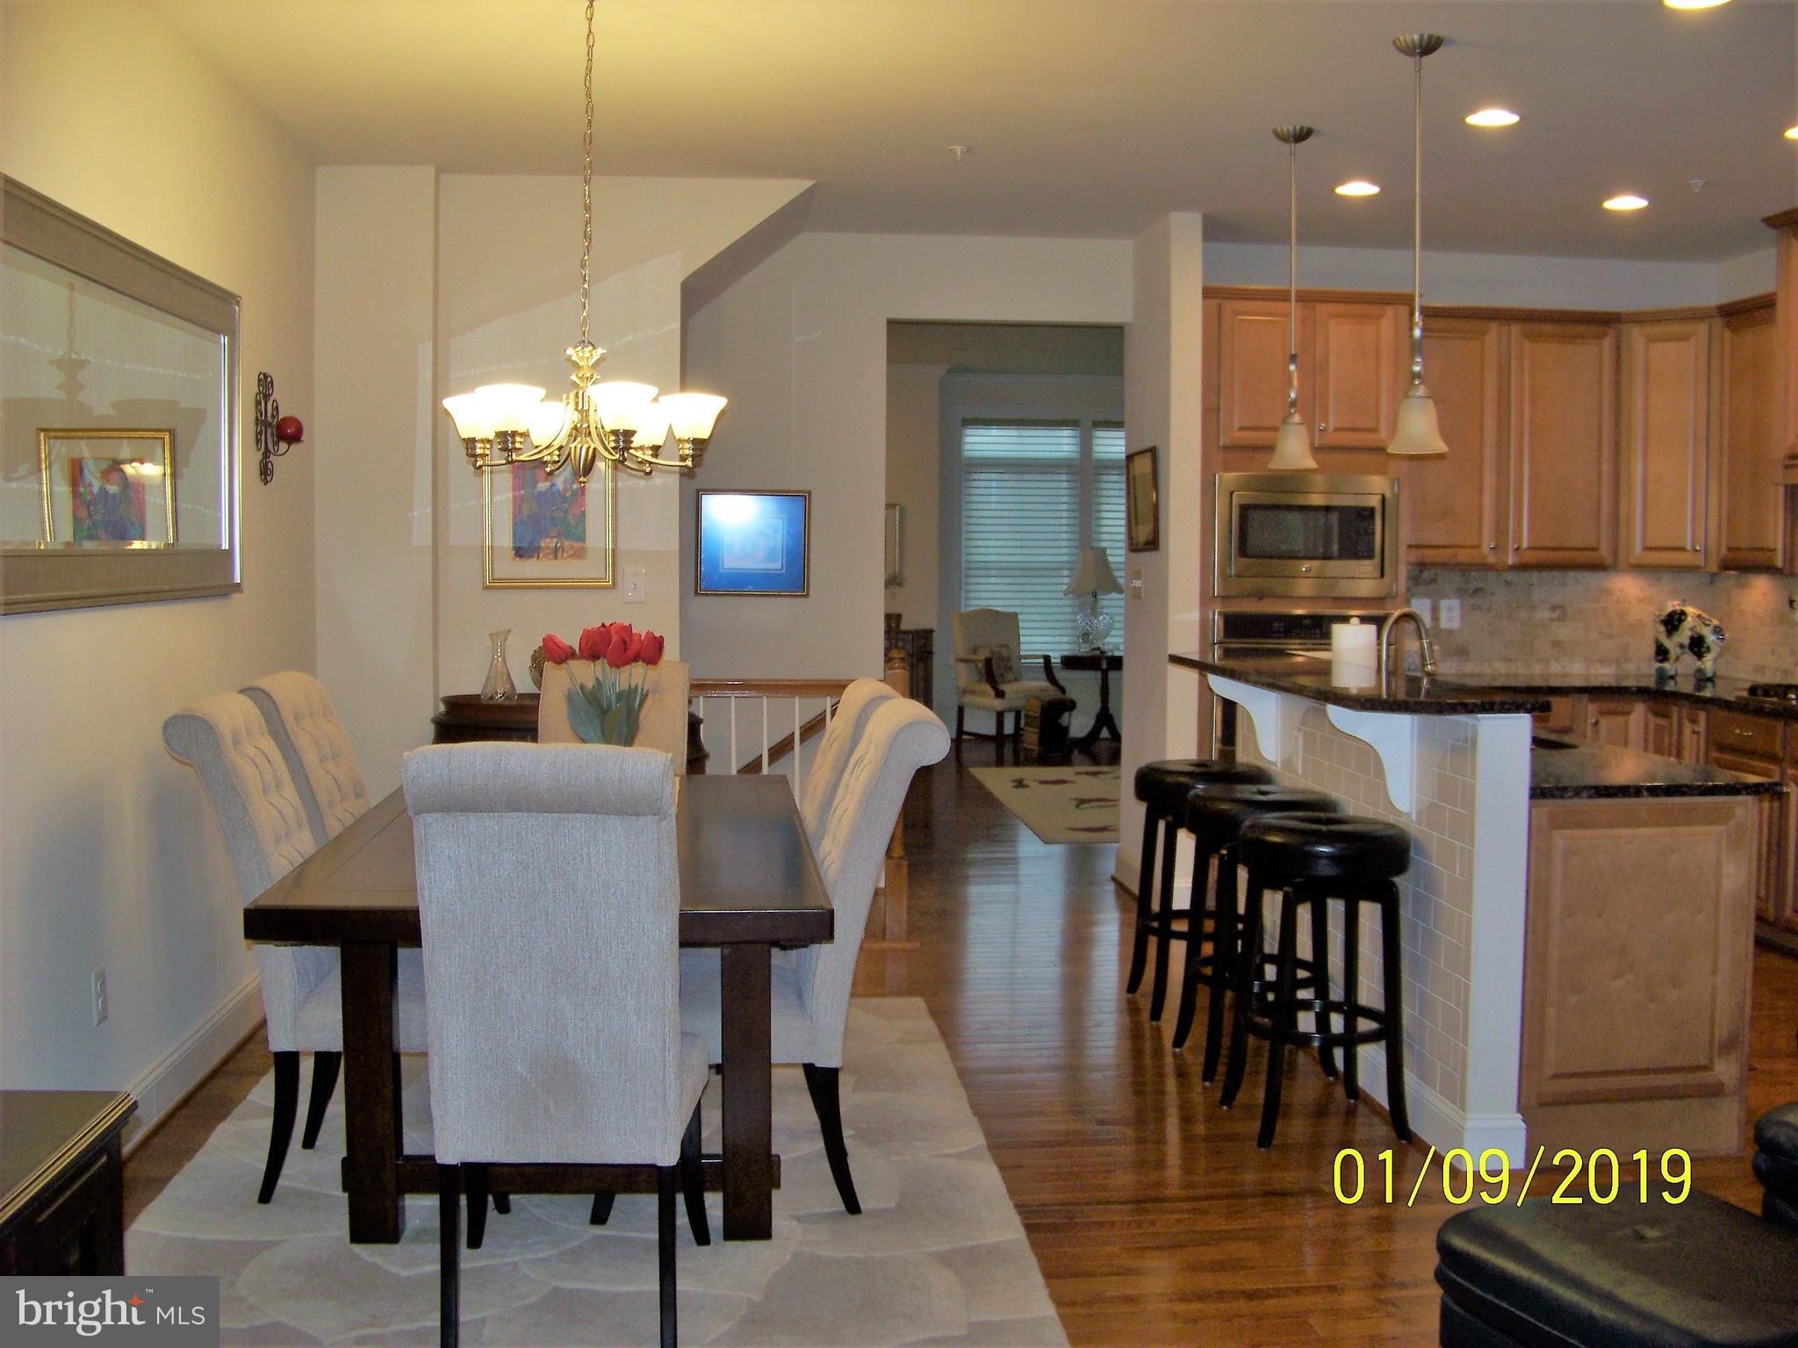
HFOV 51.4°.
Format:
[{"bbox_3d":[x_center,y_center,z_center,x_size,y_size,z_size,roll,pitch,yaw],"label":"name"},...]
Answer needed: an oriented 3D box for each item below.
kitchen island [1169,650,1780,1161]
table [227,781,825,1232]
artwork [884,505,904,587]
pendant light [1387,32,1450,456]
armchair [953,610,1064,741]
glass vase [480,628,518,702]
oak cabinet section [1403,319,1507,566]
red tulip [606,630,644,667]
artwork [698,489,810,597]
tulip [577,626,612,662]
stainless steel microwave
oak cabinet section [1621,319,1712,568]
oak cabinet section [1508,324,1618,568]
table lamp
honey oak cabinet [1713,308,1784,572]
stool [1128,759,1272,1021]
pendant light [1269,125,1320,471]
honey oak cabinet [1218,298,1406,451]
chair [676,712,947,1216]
[{"bbox_3d":[1.466,0.543,5.293,1.020,1.090,2.050,0,4,-5],"label":"kitchen island"},{"bbox_3d":[-0.741,0.739,4.352,1.050,0.765,1.980,0,4,-6],"label":"table"},{"bbox_3d":[-0.214,-0.880,12.853,0.460,0.580,0.040,0,4,-5],"label":"artwork"},{"bbox_3d":[1.341,-1.089,4.776,0.156,1.044,0.156,0,4,-5],"label":"pendant light"},{"bbox_3d":[0.785,0.051,13.233,0.600,1.020,0.630,-2,5,-36],"label":"armchair"},{"bbox_3d":[-1.383,-0.028,6.465,0.125,0.250,0.125,0,4,-5],"label":"glass vase"},{"bbox_3d":[2.244,-0.956,7.854,0.490,1.017,0.330,0,4,-5],"label":"oak cabinet section"},{"bbox_3d":[-0.654,-0.062,4.465,0.085,0.087,0.075,0,4,-5],"label":"red tulip"},{"bbox_3d":[-0.602,-0.535,7.734,0.468,0.435,0.030,0,4,-5],"label":"artwork"},{"bbox_3d":[-0.698,-0.069,4.289,0.075,0.083,0.072,0,4,-5],"label":"tulip"},{"bbox_3d":[1.637,-0.572,7.774,0.777,0.505,0.420,0,4,-5],"label":"stainless steel microwave"},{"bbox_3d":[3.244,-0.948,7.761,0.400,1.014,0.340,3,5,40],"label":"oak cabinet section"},{"bbox_3d":[2.726,-0.955,7.897,0.479,1.011,0.330,0,4,-5],"label":"oak cabinet section"},{"bbox_3d":[1.386,-0.518,13.274,0.420,0.760,0.420,0,4,-5],"label":"table lamp"},{"bbox_3d":[3.482,-0.931,7.300,0.330,1.050,0.500,0,4,-5],"label":"honey oak cabinet"},{"bbox_3d":[0.940,0.654,5.853,0.430,0.780,0.430,0,4,-5],"label":"stool"},{"bbox_3d":[1.233,-1.159,5.788,0.155,1.040,0.155,0,4,-5],"label":"pendant light"},{"bbox_3d":[1.615,-1.212,7.726,0.800,0.620,0.560,0,4,-5],"label":"honey oak cabinet"},{"bbox_3d":[-0.290,0.610,4.139,0.740,1.055,0.490,0,4,-5],"label":"chair"}]

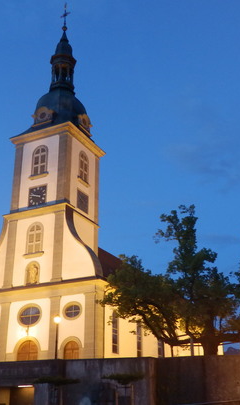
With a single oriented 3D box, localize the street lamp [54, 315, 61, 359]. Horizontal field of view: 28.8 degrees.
[{"bbox_3d":[-4.364,9.982,32.279,0.500,4.300,0.500,-11,-23,24],"label":"street lamp"}]

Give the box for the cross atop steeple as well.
[{"bbox_3d":[-7.903,-26.788,67.357,1.650,5.000,0.550,-11,-23,24],"label":"cross atop steeple"}]

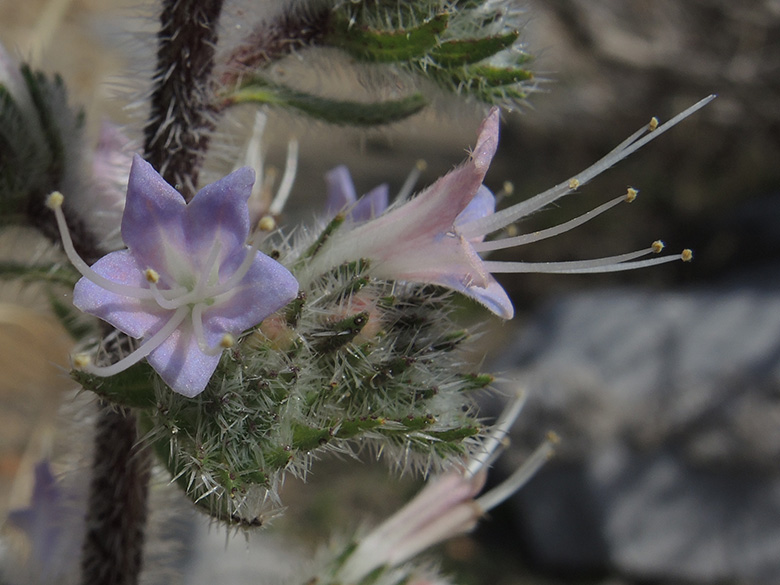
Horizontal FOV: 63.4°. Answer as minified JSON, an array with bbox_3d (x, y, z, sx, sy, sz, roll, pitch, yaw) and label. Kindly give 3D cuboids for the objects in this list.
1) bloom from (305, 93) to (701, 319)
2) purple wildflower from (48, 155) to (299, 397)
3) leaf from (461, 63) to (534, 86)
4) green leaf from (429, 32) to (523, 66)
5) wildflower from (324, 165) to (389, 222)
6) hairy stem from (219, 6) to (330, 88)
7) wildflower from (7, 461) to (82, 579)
[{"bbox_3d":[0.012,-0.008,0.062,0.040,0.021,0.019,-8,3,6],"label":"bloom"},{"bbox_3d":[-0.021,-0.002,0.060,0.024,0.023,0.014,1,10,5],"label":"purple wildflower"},{"bbox_3d":[0.011,-0.023,0.067,0.008,0.003,0.003,0,10,0],"label":"leaf"},{"bbox_3d":[0.009,-0.026,0.066,0.009,0.004,0.004,0,10,0],"label":"green leaf"},{"bbox_3d":[-0.004,-0.012,0.080,0.009,0.009,0.008,-2,10,-13],"label":"wildflower"},{"bbox_3d":[-0.013,-0.027,0.070,0.013,0.005,0.005,-30,0,0],"label":"hairy stem"},{"bbox_3d":[-0.052,0.034,0.095,0.011,0.018,0.012,3,10,18],"label":"wildflower"}]

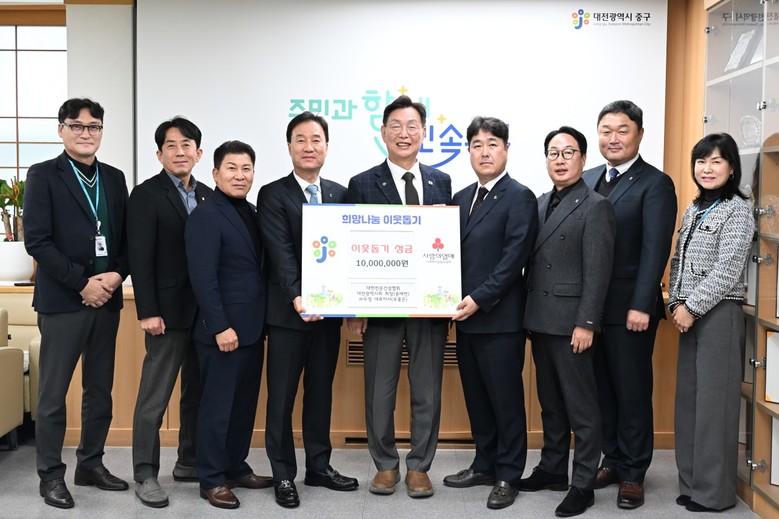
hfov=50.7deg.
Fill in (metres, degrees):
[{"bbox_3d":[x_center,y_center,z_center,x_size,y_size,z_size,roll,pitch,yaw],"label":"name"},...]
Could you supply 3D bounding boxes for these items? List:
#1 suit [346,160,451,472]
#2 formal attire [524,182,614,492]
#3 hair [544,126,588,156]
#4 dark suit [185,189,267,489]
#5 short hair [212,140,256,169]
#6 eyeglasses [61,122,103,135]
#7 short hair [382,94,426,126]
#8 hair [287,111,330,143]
[{"bbox_3d":[0.036,0.252,3.800,0.520,1.423,0.300,0,3,-4],"label":"suit"},{"bbox_3d":[0.784,0.329,3.602,0.460,1.340,0.320,4,5,44],"label":"formal attire"},{"bbox_3d":[0.762,-0.479,3.519,0.180,0.175,0.210,2,4,27],"label":"hair"},{"bbox_3d":[-0.723,0.329,3.710,0.440,1.344,0.310,-2,4,-38],"label":"dark suit"},{"bbox_3d":[-0.694,-0.451,3.670,0.180,0.145,0.200,-1,4,-25],"label":"short hair"},{"bbox_3d":[-1.372,-0.582,3.660,0.148,0.045,0.140,-2,4,-30],"label":"eyeglasses"},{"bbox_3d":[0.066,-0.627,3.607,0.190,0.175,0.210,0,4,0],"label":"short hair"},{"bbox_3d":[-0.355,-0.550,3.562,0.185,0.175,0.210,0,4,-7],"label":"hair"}]

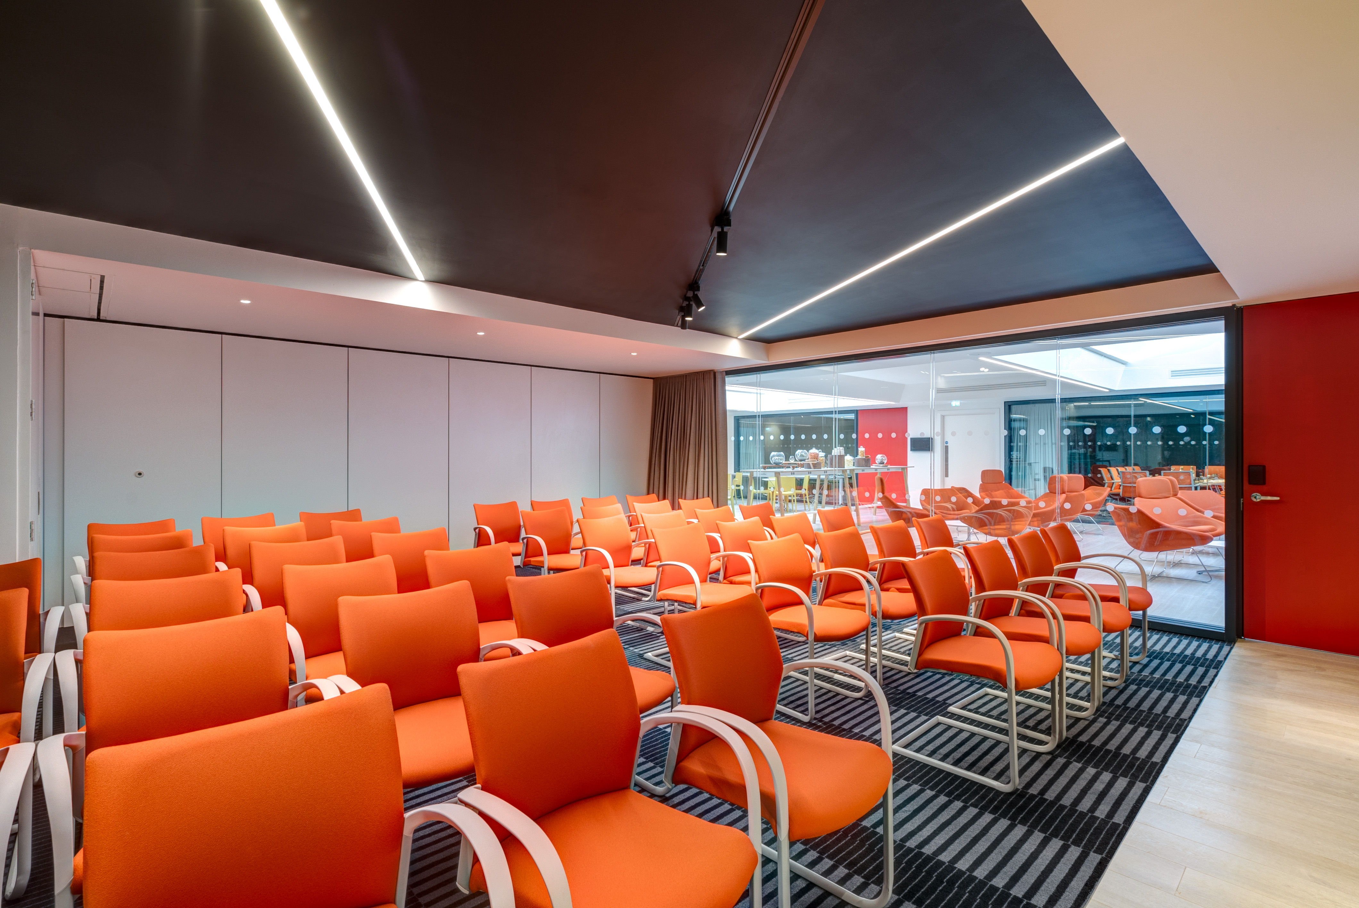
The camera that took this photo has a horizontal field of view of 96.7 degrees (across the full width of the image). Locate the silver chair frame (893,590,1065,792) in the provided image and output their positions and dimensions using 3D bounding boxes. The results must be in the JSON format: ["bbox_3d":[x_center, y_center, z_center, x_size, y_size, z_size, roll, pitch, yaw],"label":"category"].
[{"bbox_3d":[1.339,1.020,2.738,0.592,0.667,0.548,0,1,-42],"label":"silver chair frame"}]

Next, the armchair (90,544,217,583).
[{"bbox_3d":[-2.399,0.886,2.782,0.579,0.848,0.585,0,0,-43],"label":"armchair"}]

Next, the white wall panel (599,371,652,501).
[{"bbox_3d":[-0.710,0.132,8.372,1.002,2.388,0.080,0,0,-42],"label":"white wall panel"}]

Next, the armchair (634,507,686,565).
[{"bbox_3d":[0.030,0.897,4.742,0.579,0.848,0.585,0,0,-42],"label":"armchair"}]

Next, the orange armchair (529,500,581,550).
[{"bbox_3d":[-1.159,0.894,6.033,0.579,0.848,0.585,0,0,-43],"label":"orange armchair"}]

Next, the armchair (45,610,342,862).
[{"bbox_3d":[-1.285,0.921,1.625,0.575,0.860,0.620,0,0,-42],"label":"armchair"}]

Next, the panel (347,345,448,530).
[{"bbox_3d":[-2.893,0.157,6.240,0.981,2.311,0.100,0,1,-42],"label":"panel"}]

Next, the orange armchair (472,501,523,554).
[{"bbox_3d":[-1.569,0.887,5.511,0.592,0.870,0.575,0,1,-42],"label":"orange armchair"}]

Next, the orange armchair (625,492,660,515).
[{"bbox_3d":[-0.282,0.898,6.907,0.579,0.848,0.585,0,0,-43],"label":"orange armchair"}]

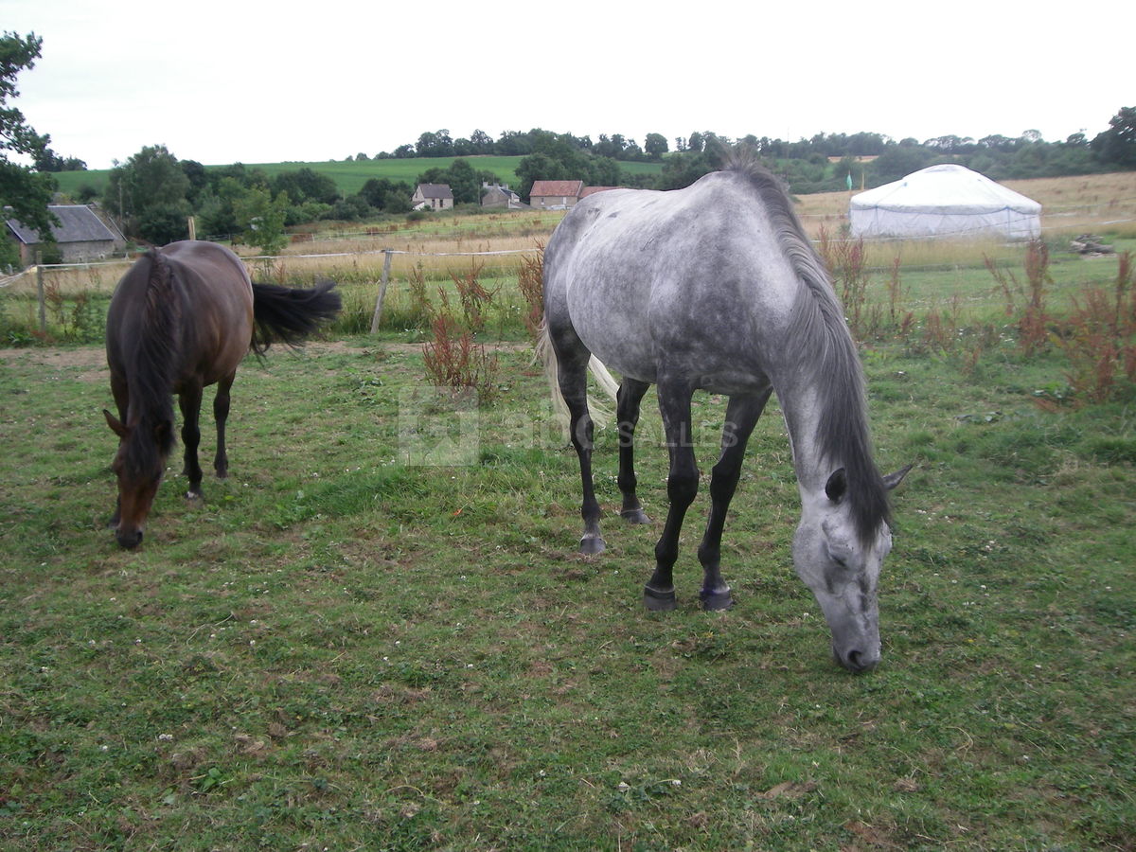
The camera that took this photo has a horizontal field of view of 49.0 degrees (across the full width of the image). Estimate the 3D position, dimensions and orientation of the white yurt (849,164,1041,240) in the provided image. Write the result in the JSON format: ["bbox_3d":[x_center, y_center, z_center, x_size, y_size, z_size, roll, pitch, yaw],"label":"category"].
[{"bbox_3d":[13.803,-8.131,45.571,6.750,2.810,6.750,7,12,36],"label":"white yurt"}]

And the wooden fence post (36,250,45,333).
[{"bbox_3d":[-7.266,-1.839,17.208,0.080,1.131,0.080,0,9,0],"label":"wooden fence post"}]

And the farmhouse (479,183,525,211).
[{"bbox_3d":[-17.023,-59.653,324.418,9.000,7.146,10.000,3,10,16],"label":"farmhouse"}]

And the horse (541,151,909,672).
[{"bbox_3d":[0.462,-0.182,4.930,0.679,1.680,2.217,-4,11,-23],"label":"horse"}]

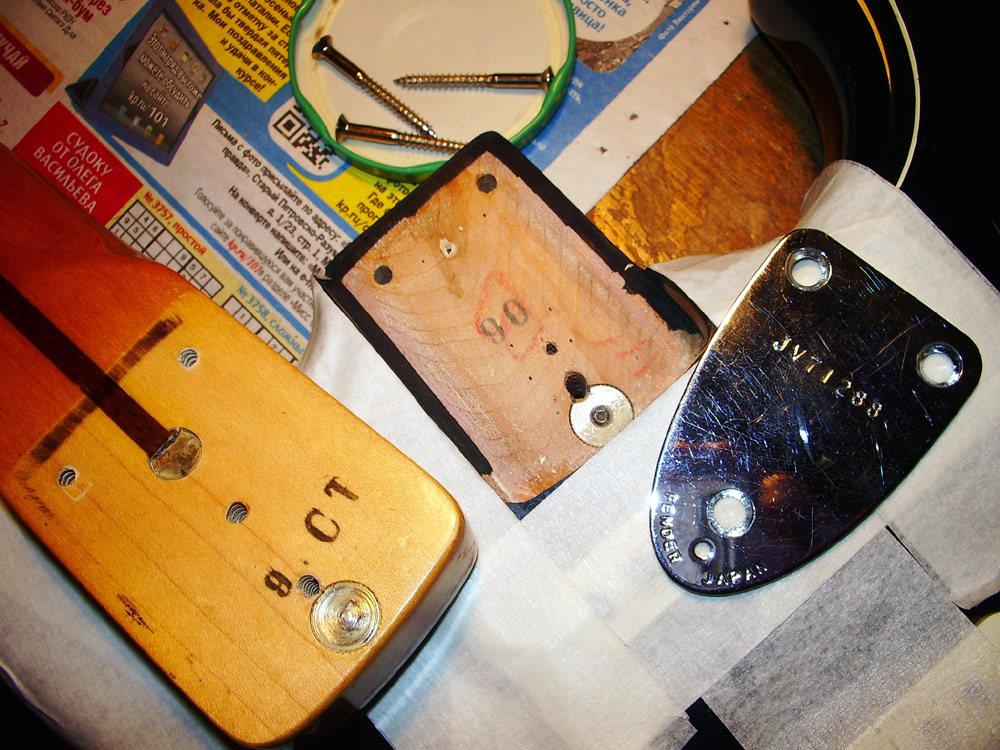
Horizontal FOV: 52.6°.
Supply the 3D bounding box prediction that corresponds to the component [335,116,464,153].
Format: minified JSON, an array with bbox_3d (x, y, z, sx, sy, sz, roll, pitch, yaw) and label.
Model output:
[{"bbox_3d":[-0.023,-0.065,0.283,0.046,0.008,0.008,10,80,4],"label":"component"}]

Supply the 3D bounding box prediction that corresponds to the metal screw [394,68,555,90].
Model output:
[{"bbox_3d":[-0.007,-0.081,0.276,0.045,0.008,0.008,1,78,8],"label":"metal screw"}]

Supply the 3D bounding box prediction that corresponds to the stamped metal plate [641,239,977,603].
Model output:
[{"bbox_3d":[0.061,0.012,0.218,0.053,0.003,0.081,39,84,11],"label":"stamped metal plate"}]

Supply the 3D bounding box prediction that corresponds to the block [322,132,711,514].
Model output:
[{"bbox_3d":[0.001,-0.016,0.224,0.057,0.016,0.073,-43,77,-4],"label":"block"}]

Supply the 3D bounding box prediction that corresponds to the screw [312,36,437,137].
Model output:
[{"bbox_3d":[-0.034,-0.079,0.279,0.044,0.009,0.009,40,89,13],"label":"screw"}]

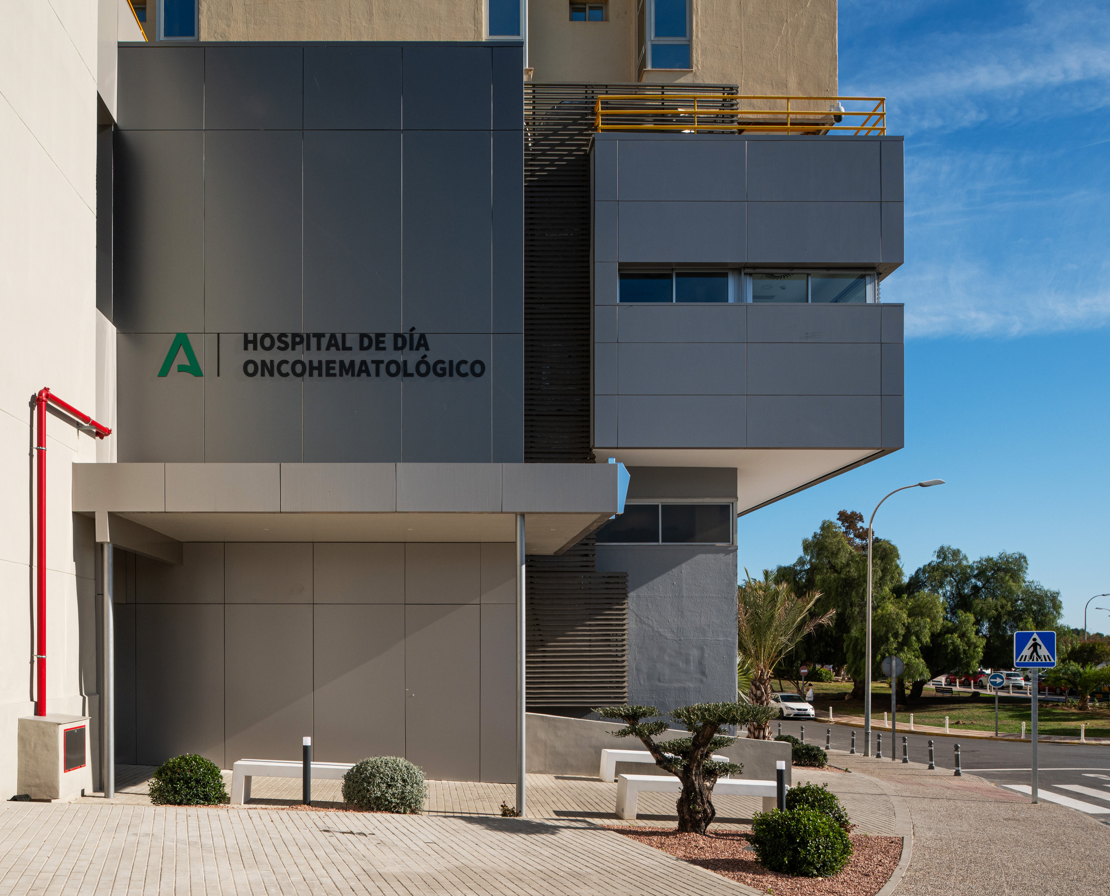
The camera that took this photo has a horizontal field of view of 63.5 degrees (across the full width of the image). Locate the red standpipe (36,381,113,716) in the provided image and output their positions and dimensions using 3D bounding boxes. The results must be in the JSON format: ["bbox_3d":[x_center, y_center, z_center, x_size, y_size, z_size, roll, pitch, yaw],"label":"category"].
[{"bbox_3d":[-5.350,1.067,10.060,0.200,3.358,1.954,0,0,-7],"label":"red standpipe"}]

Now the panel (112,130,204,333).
[{"bbox_3d":[-5.208,-2.835,11.780,1.205,2.666,0.060,0,0,0],"label":"panel"}]

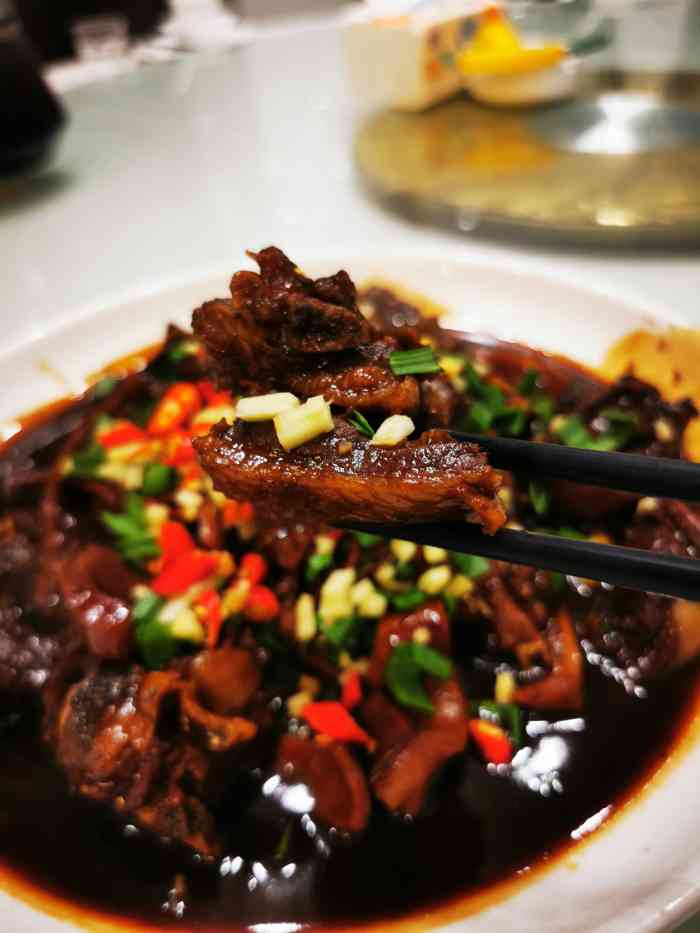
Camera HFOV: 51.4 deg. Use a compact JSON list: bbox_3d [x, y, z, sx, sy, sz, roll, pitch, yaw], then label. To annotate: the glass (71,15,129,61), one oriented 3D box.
[{"bbox_3d":[-0.342,-0.584,1.000,0.074,0.062,0.074,-3,40,0],"label":"glass"}]

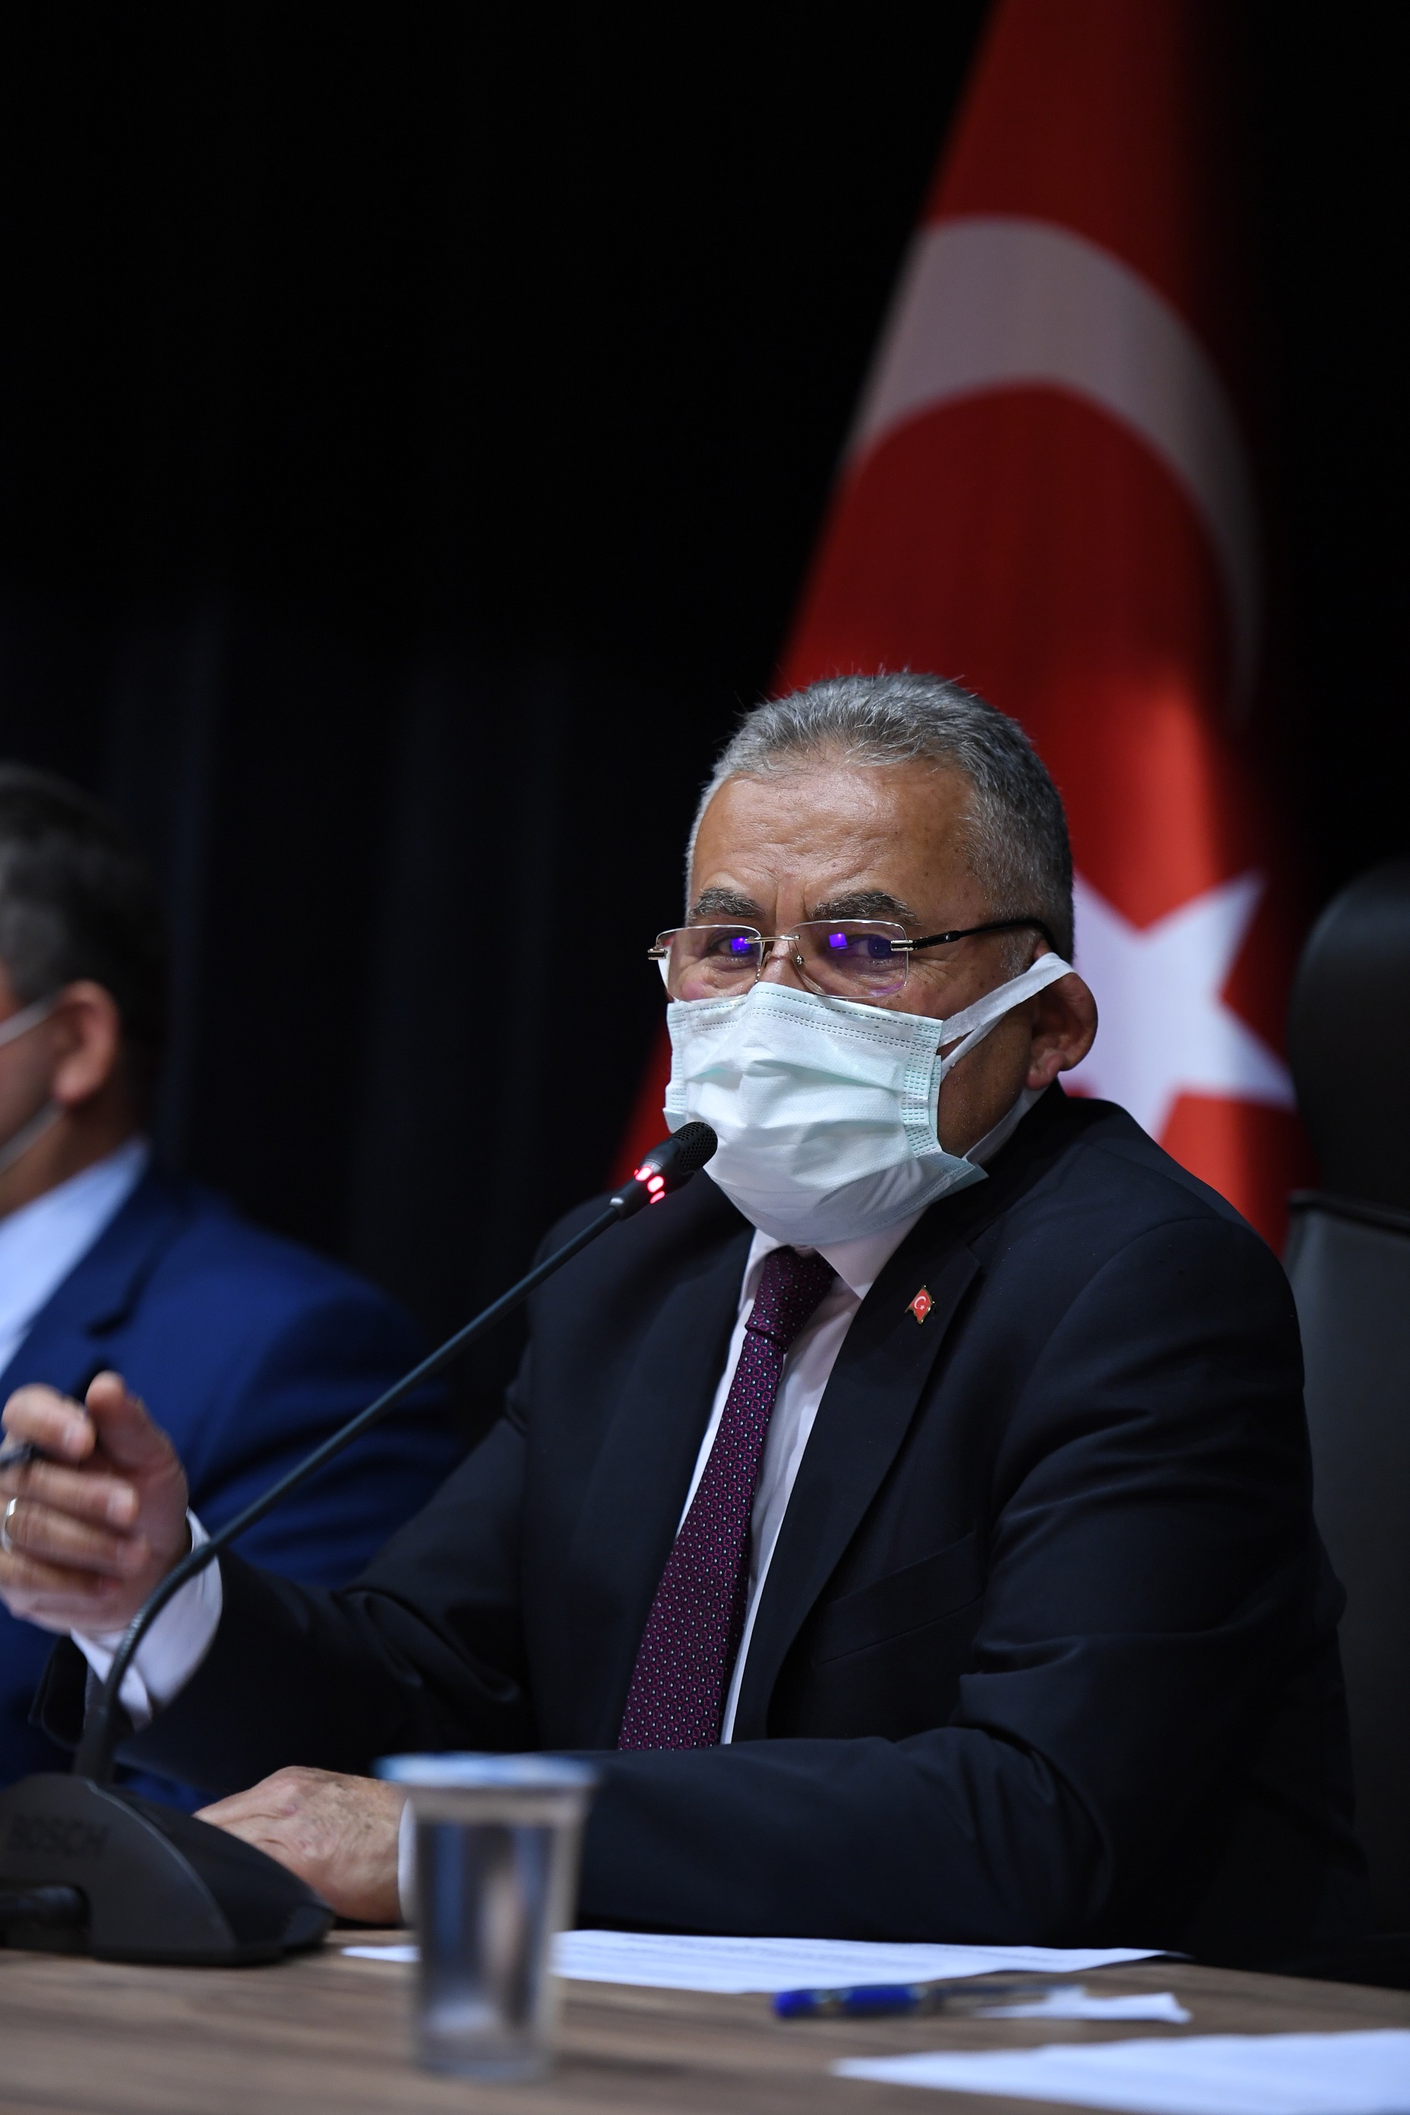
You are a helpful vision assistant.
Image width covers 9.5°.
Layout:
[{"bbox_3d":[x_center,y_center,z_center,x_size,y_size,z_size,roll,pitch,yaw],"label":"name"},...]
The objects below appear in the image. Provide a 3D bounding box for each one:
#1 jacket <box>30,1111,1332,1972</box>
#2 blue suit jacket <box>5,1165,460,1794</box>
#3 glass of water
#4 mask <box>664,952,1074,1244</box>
[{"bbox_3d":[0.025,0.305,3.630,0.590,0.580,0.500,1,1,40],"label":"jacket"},{"bbox_3d":[-0.370,0.345,4.300,0.560,0.580,0.420,1,1,38],"label":"blue suit jacket"},{"bbox_3d":[-0.078,0.306,3.020,0.075,0.107,0.075,0,1,0],"label":"glass of water"},{"bbox_3d":[0.054,0.018,3.660,0.150,0.125,0.120,1,6,31],"label":"mask"}]

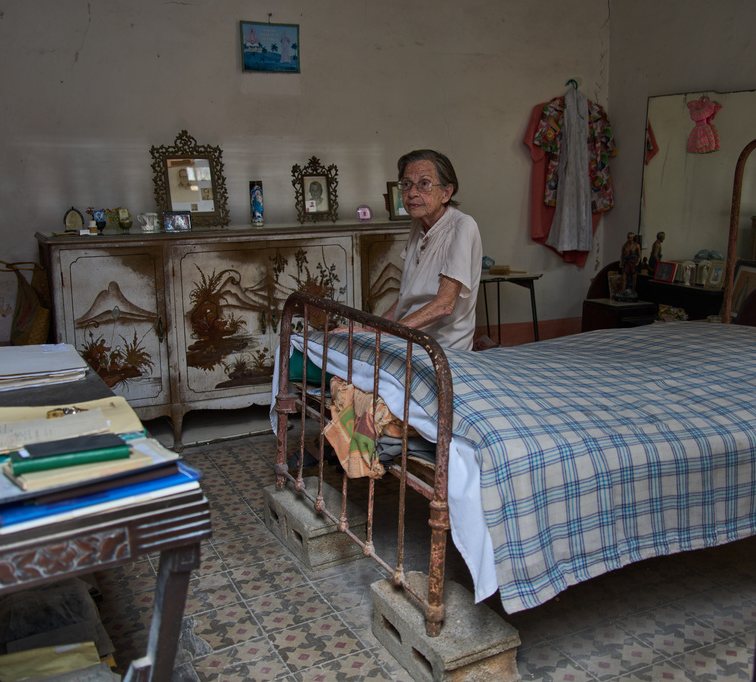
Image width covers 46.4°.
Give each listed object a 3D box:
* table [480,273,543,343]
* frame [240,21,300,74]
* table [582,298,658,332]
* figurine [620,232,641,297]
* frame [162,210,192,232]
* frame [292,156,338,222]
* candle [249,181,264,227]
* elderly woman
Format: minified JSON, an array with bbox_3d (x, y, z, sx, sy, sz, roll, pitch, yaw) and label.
[{"bbox_3d":[0.659,-0.062,4.660,0.380,0.550,0.340,-7,13,-24],"label":"table"},{"bbox_3d":[-0.499,-1.364,4.100,0.283,0.226,0.020,-7,13,-24],"label":"frame"},{"bbox_3d":[1.275,-0.010,4.687,0.270,0.400,0.270,-7,13,-24],"label":"table"},{"bbox_3d":[1.344,-0.400,4.700,0.110,0.345,0.095,2,12,16],"label":"figurine"},{"bbox_3d":[-0.872,-0.521,3.840,0.130,0.097,0.030,-6,0,-19],"label":"frame"},{"bbox_3d":[-0.288,-0.700,4.100,0.200,0.310,0.030,-7,5,-24],"label":"frame"},{"bbox_3d":[-0.554,-0.625,4.030,0.060,0.205,0.060,-7,13,-24],"label":"candle"},{"bbox_3d":[0.095,-0.037,3.120,0.600,1.210,0.450,-6,12,-21],"label":"elderly woman"}]

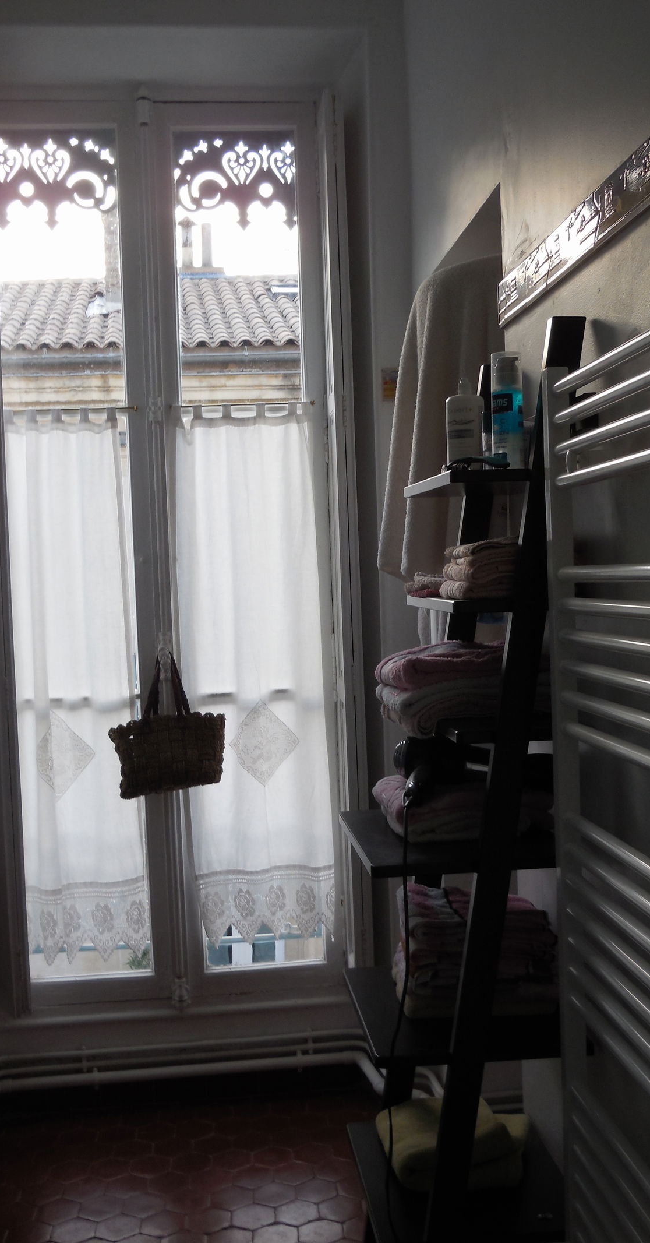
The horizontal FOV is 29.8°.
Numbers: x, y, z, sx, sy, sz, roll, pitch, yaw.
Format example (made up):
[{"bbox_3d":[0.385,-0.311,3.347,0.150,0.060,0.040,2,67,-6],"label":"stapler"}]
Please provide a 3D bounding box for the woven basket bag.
[{"bbox_3d":[-0.436,0.283,3.390,0.310,0.410,0.110,-3,2,-11],"label":"woven basket bag"}]

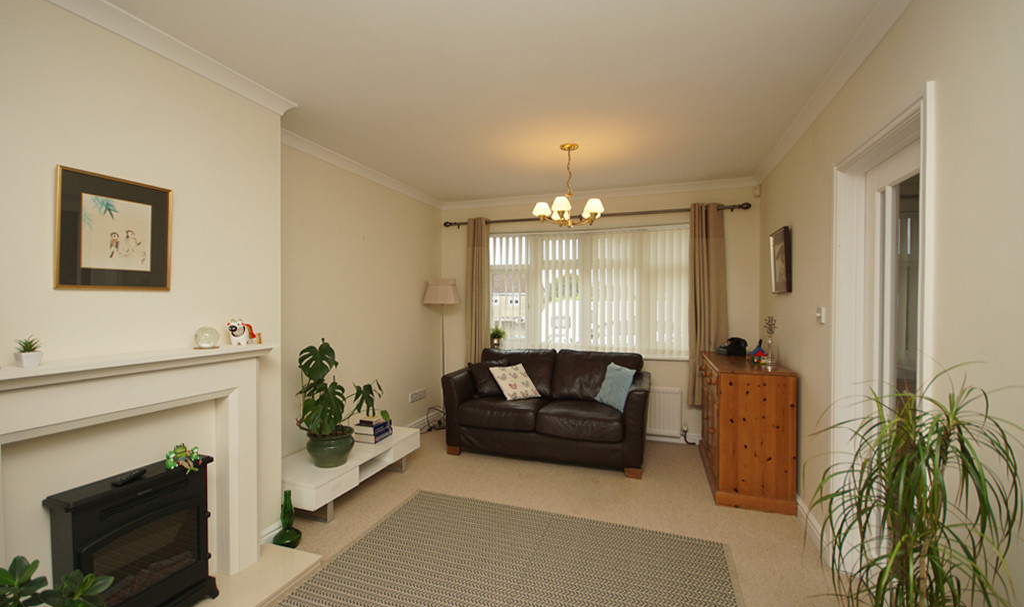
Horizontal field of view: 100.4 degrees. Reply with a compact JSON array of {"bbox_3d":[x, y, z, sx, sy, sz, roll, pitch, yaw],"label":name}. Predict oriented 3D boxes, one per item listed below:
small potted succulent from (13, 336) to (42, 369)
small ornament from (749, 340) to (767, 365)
[{"bbox_3d":[-1.605,0.159,1.418,0.056,0.100,0.056,1,1,19],"label":"small potted succulent"},{"bbox_3d":[1.806,0.356,3.132,0.105,0.165,0.100,0,0,14],"label":"small ornament"}]

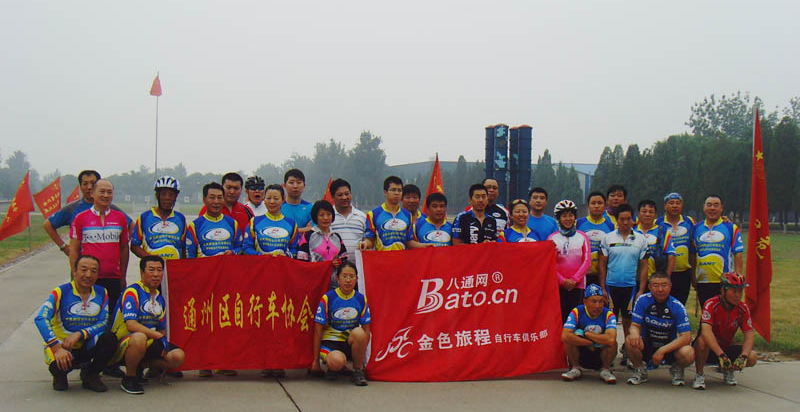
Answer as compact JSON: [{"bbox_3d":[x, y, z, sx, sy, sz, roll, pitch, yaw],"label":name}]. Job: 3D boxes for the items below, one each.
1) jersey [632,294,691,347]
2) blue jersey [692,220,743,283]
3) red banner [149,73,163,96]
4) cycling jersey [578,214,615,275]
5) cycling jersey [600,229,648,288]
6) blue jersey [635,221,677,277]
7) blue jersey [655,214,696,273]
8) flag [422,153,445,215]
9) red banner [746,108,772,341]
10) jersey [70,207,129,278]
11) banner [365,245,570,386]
[{"bbox_3d":[2.422,1.074,8.380,0.560,0.530,0.370,1,0,11],"label":"jersey"},{"bbox_3d":[3.276,0.475,9.300,0.550,0.670,0.300,1,0,14],"label":"blue jersey"},{"bbox_3d":[-20.346,-10.110,75.000,1.150,2.000,0.500,1,0,-15],"label":"red banner"},{"bbox_3d":[2.016,0.403,9.200,0.470,0.610,0.280,1,0,5],"label":"cycling jersey"},{"bbox_3d":[2.202,0.509,8.820,0.470,0.600,0.280,1,0,5],"label":"cycling jersey"},{"bbox_3d":[2.563,0.472,9.150,0.470,0.610,0.280,1,0,9],"label":"blue jersey"},{"bbox_3d":[2.914,0.408,9.550,0.490,0.640,0.290,1,0,11],"label":"blue jersey"},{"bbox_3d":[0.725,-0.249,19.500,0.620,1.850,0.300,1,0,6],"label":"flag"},{"bbox_3d":[3.949,0.203,9.900,0.300,2.550,0.180,1,0,14],"label":"red banner"},{"bbox_3d":[-2.613,0.322,7.850,0.480,0.610,0.290,1,0,-14],"label":"jersey"},{"bbox_3d":[0.578,0.950,8.080,1.860,1.170,0.180,-2,-3,-9],"label":"banner"}]

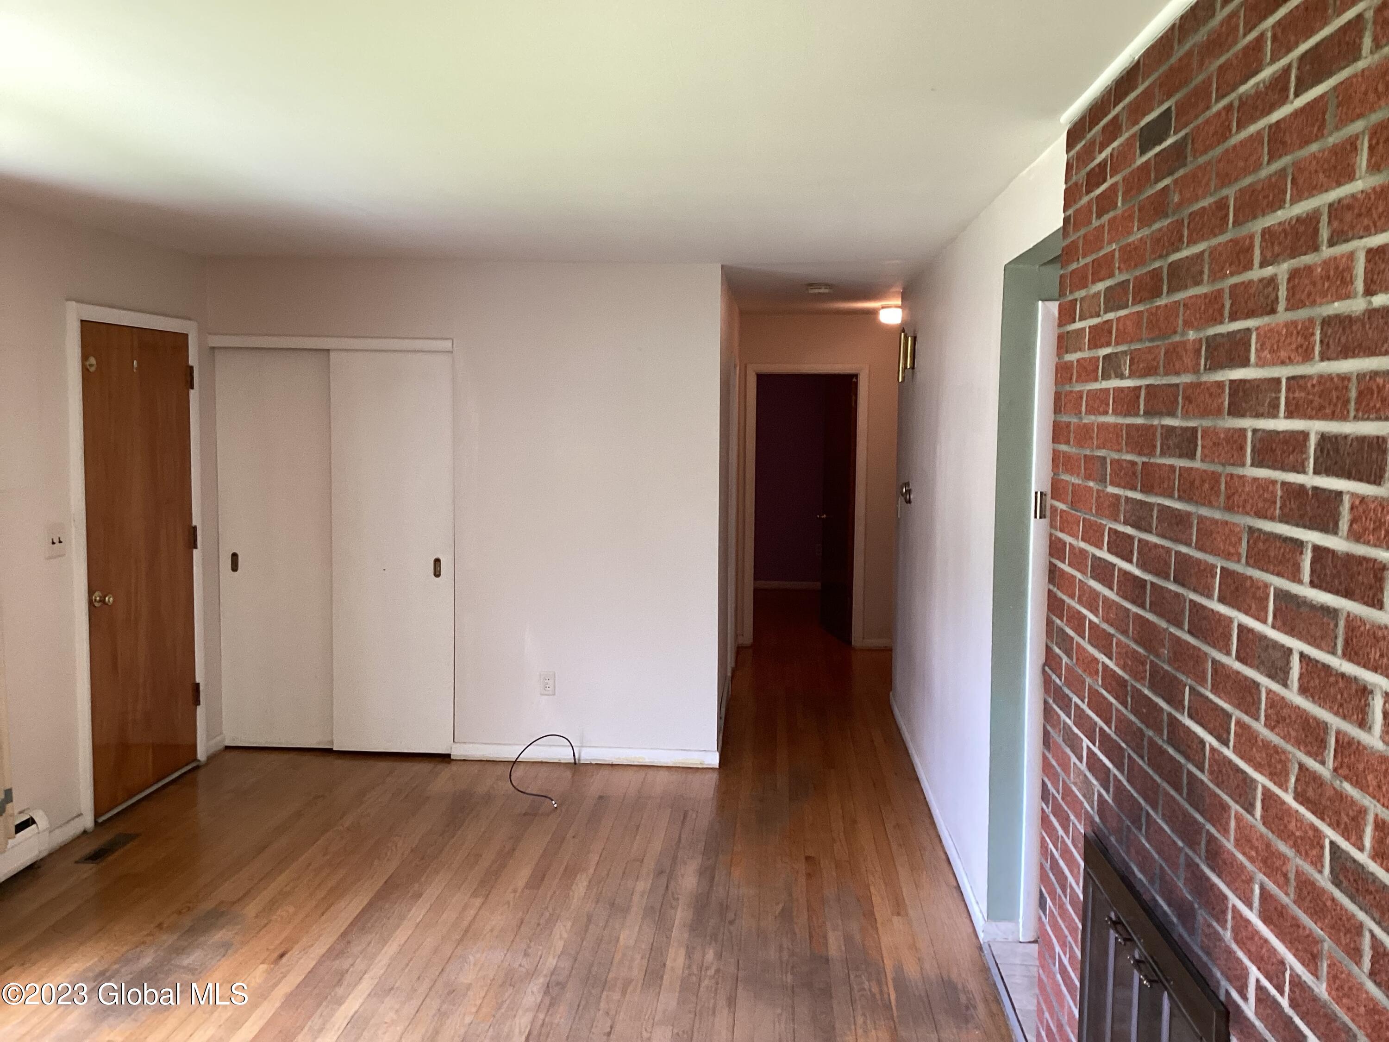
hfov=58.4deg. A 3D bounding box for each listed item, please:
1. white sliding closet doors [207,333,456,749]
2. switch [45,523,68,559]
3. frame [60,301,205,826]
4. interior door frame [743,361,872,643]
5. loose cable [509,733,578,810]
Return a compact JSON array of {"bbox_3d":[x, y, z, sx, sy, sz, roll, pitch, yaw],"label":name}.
[{"bbox_3d":[-1.765,0.132,6.131,1.207,2.072,0.130,1,5,4],"label":"white sliding closet doors"},{"bbox_3d":[-2.471,0.075,4.816,0.020,0.124,0.122,1,5,4],"label":"switch"},{"bbox_3d":[-2.480,0.152,5.505,0.130,2.122,1.108,1,5,4],"label":"frame"},{"bbox_3d":[0.820,-0.105,9.198,0.899,2.083,0.130,1,5,4],"label":"interior door frame"},{"bbox_3d":[-0.721,1.121,5.752,0.310,0.190,0.670,1,5,4],"label":"loose cable"}]

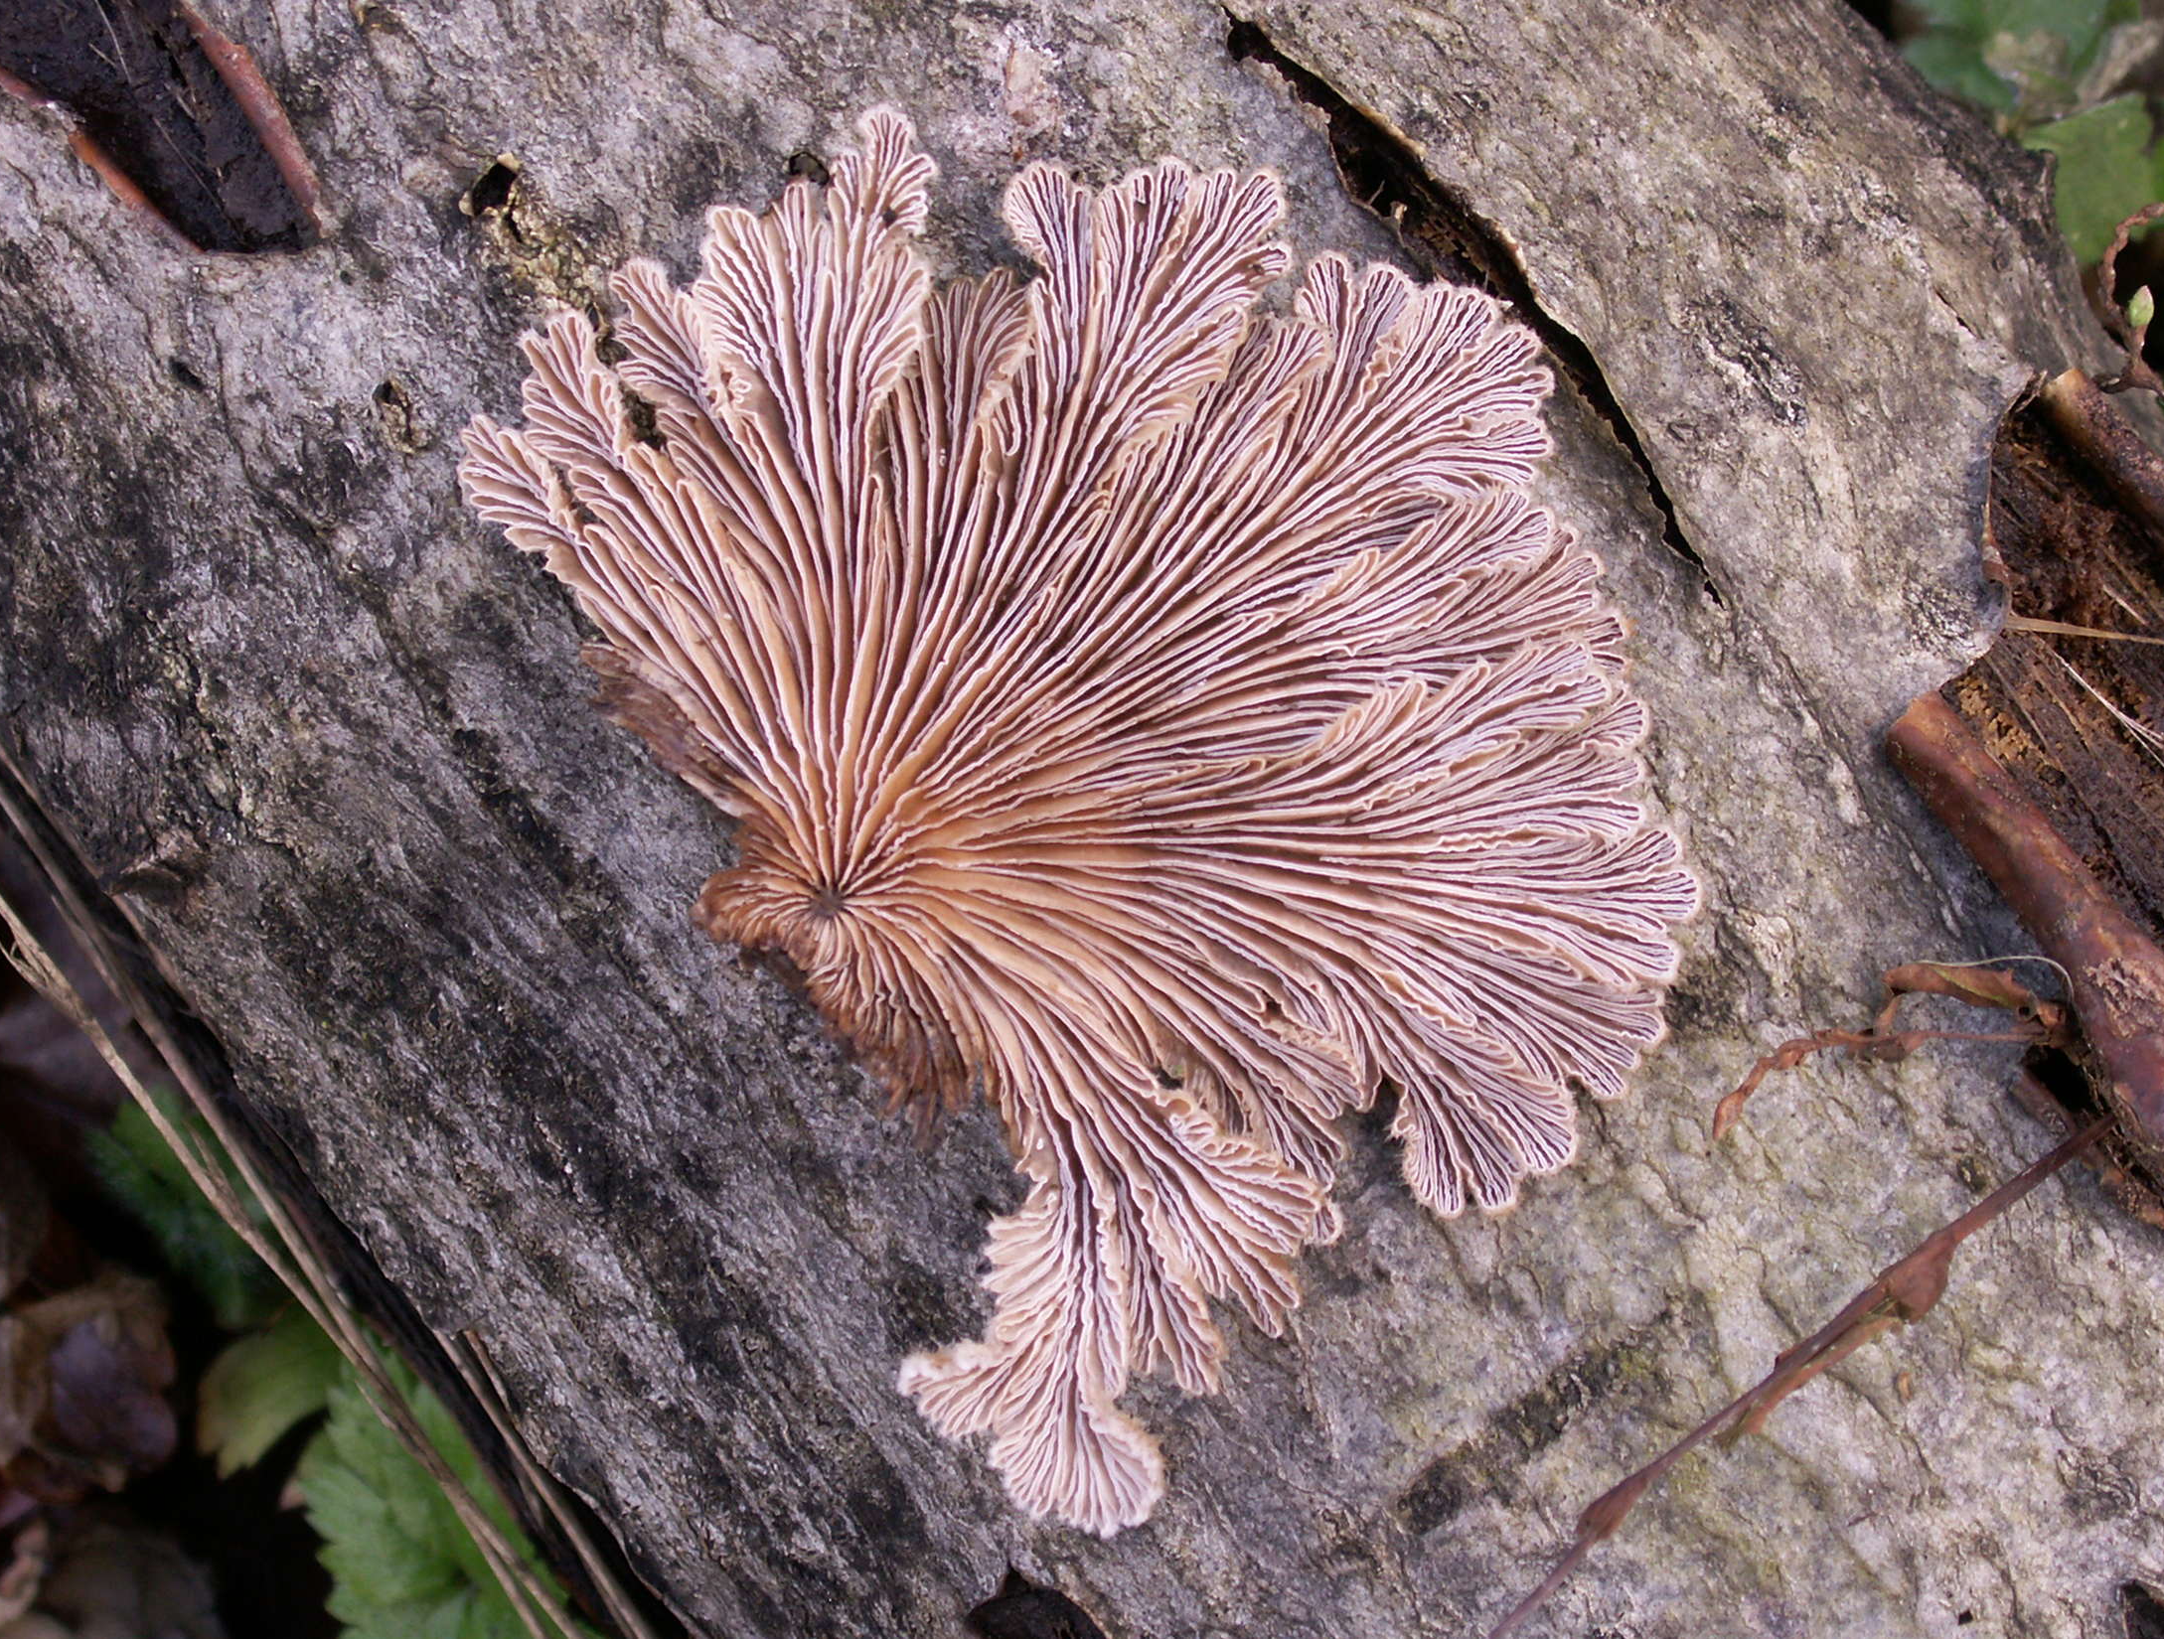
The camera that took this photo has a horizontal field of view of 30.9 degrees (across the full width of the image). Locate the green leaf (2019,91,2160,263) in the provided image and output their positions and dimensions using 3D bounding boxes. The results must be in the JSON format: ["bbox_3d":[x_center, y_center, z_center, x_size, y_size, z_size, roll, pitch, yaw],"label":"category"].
[{"bbox_3d":[0.076,-0.048,0.295,0.012,0.004,0.014,-39,82,-14],"label":"green leaf"}]

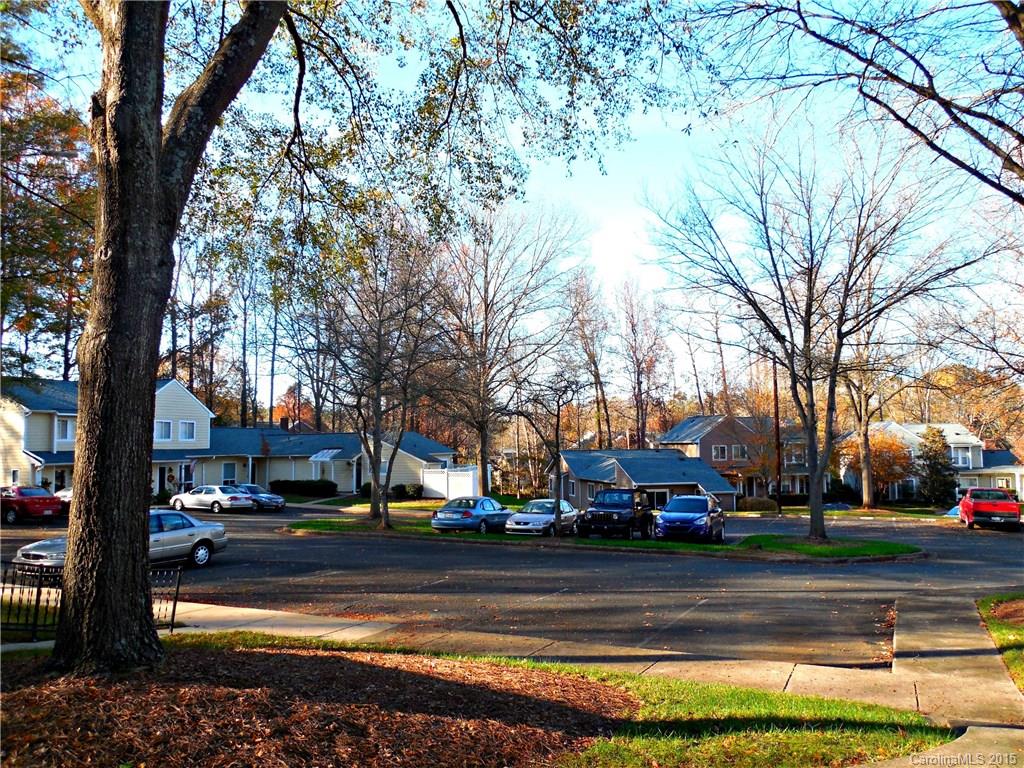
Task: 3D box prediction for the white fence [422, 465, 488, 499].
[{"bbox_3d":[-3.850,6.772,49.701,3.900,2.000,2.400,-2,-6,22],"label":"white fence"}]

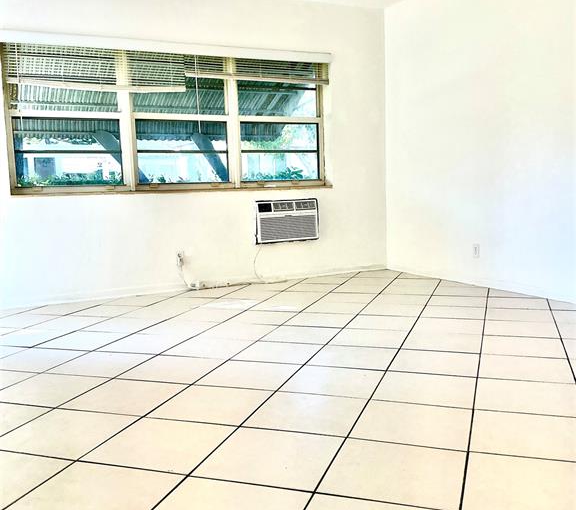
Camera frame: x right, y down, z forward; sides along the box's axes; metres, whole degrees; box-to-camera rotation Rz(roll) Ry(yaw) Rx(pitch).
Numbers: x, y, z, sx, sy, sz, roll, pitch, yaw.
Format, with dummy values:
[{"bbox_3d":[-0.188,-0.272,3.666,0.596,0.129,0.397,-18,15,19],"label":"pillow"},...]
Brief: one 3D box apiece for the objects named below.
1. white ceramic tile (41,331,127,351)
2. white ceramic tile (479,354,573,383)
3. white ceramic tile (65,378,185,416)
[{"bbox_3d":[-1.182,0.506,3.631,0.396,0.012,0.396,0,6,19],"label":"white ceramic tile"},{"bbox_3d":[1.114,0.538,2.928,0.400,0.015,0.400,0,6,19],"label":"white ceramic tile"},{"bbox_3d":[-0.679,0.600,2.622,0.396,0.012,0.396,0,6,19],"label":"white ceramic tile"}]

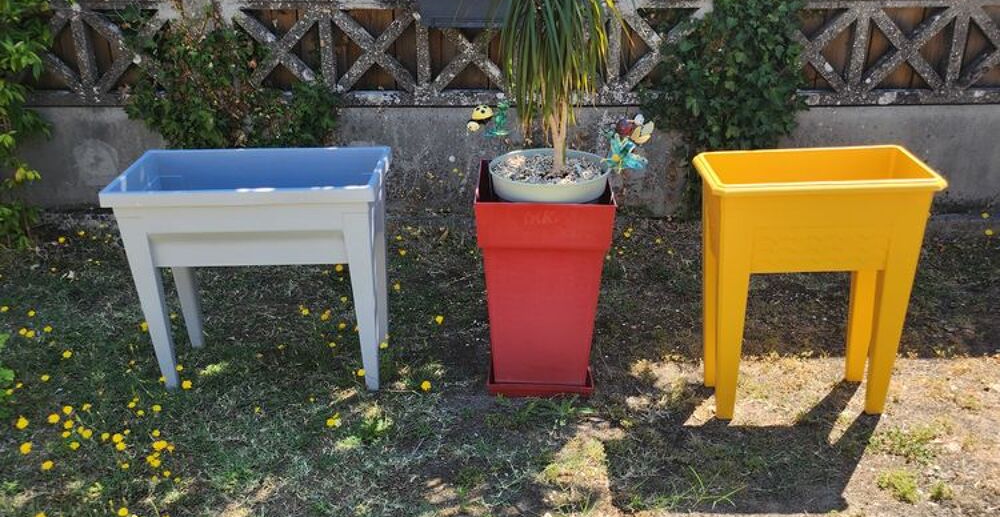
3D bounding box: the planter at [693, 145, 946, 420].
[{"bbox_3d":[0.871,0.092,2.671,0.589,0.750,0.306,-2,25,2],"label":"planter"}]

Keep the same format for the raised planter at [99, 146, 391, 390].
[{"bbox_3d":[-0.704,0.045,2.812,0.749,0.670,0.364,0,25,1],"label":"raised planter"}]

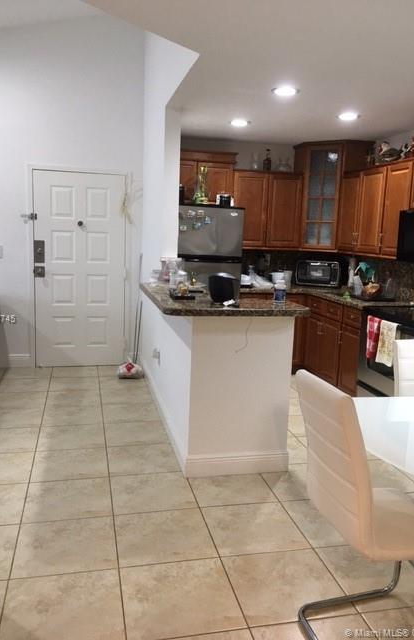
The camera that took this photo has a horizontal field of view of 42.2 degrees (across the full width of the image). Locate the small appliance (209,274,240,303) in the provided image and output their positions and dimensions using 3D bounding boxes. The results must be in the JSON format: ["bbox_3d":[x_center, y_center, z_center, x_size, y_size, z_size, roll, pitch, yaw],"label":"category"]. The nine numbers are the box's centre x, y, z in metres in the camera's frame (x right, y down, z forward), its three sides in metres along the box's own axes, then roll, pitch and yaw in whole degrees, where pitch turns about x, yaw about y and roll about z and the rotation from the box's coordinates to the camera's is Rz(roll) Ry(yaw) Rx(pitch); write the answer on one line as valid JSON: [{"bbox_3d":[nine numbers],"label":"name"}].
[{"bbox_3d":[0.090,-0.203,3.406,0.165,0.180,0.200,-1,9,-13],"label":"small appliance"}]

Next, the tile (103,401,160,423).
[{"bbox_3d":[-0.616,0.766,4.359,0.450,0.012,0.450,0,9,-13],"label":"tile"}]

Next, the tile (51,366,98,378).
[{"bbox_3d":[-1.361,0.553,5.568,0.450,0.012,0.450,0,9,-13],"label":"tile"}]

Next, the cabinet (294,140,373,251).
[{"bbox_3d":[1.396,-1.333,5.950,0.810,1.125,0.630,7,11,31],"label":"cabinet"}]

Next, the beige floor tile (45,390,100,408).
[{"bbox_3d":[-1.159,0.697,4.694,0.450,0.012,0.450,0,9,-13],"label":"beige floor tile"}]

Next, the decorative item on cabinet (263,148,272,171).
[{"bbox_3d":[0.606,-1.604,5.409,0.080,0.230,0.080,-1,9,-13],"label":"decorative item on cabinet"}]

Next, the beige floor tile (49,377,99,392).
[{"bbox_3d":[-1.270,0.623,5.154,0.452,0.014,0.452,0,9,-13],"label":"beige floor tile"}]

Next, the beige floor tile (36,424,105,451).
[{"bbox_3d":[-0.950,0.832,3.795,0.446,0.010,0.446,0,9,-13],"label":"beige floor tile"}]

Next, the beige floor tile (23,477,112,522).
[{"bbox_3d":[-0.761,0.991,2.963,0.455,0.010,0.451,-1,9,-13],"label":"beige floor tile"}]

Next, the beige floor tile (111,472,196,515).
[{"bbox_3d":[-0.315,0.987,3.065,0.455,0.010,0.451,-1,9,-13],"label":"beige floor tile"}]

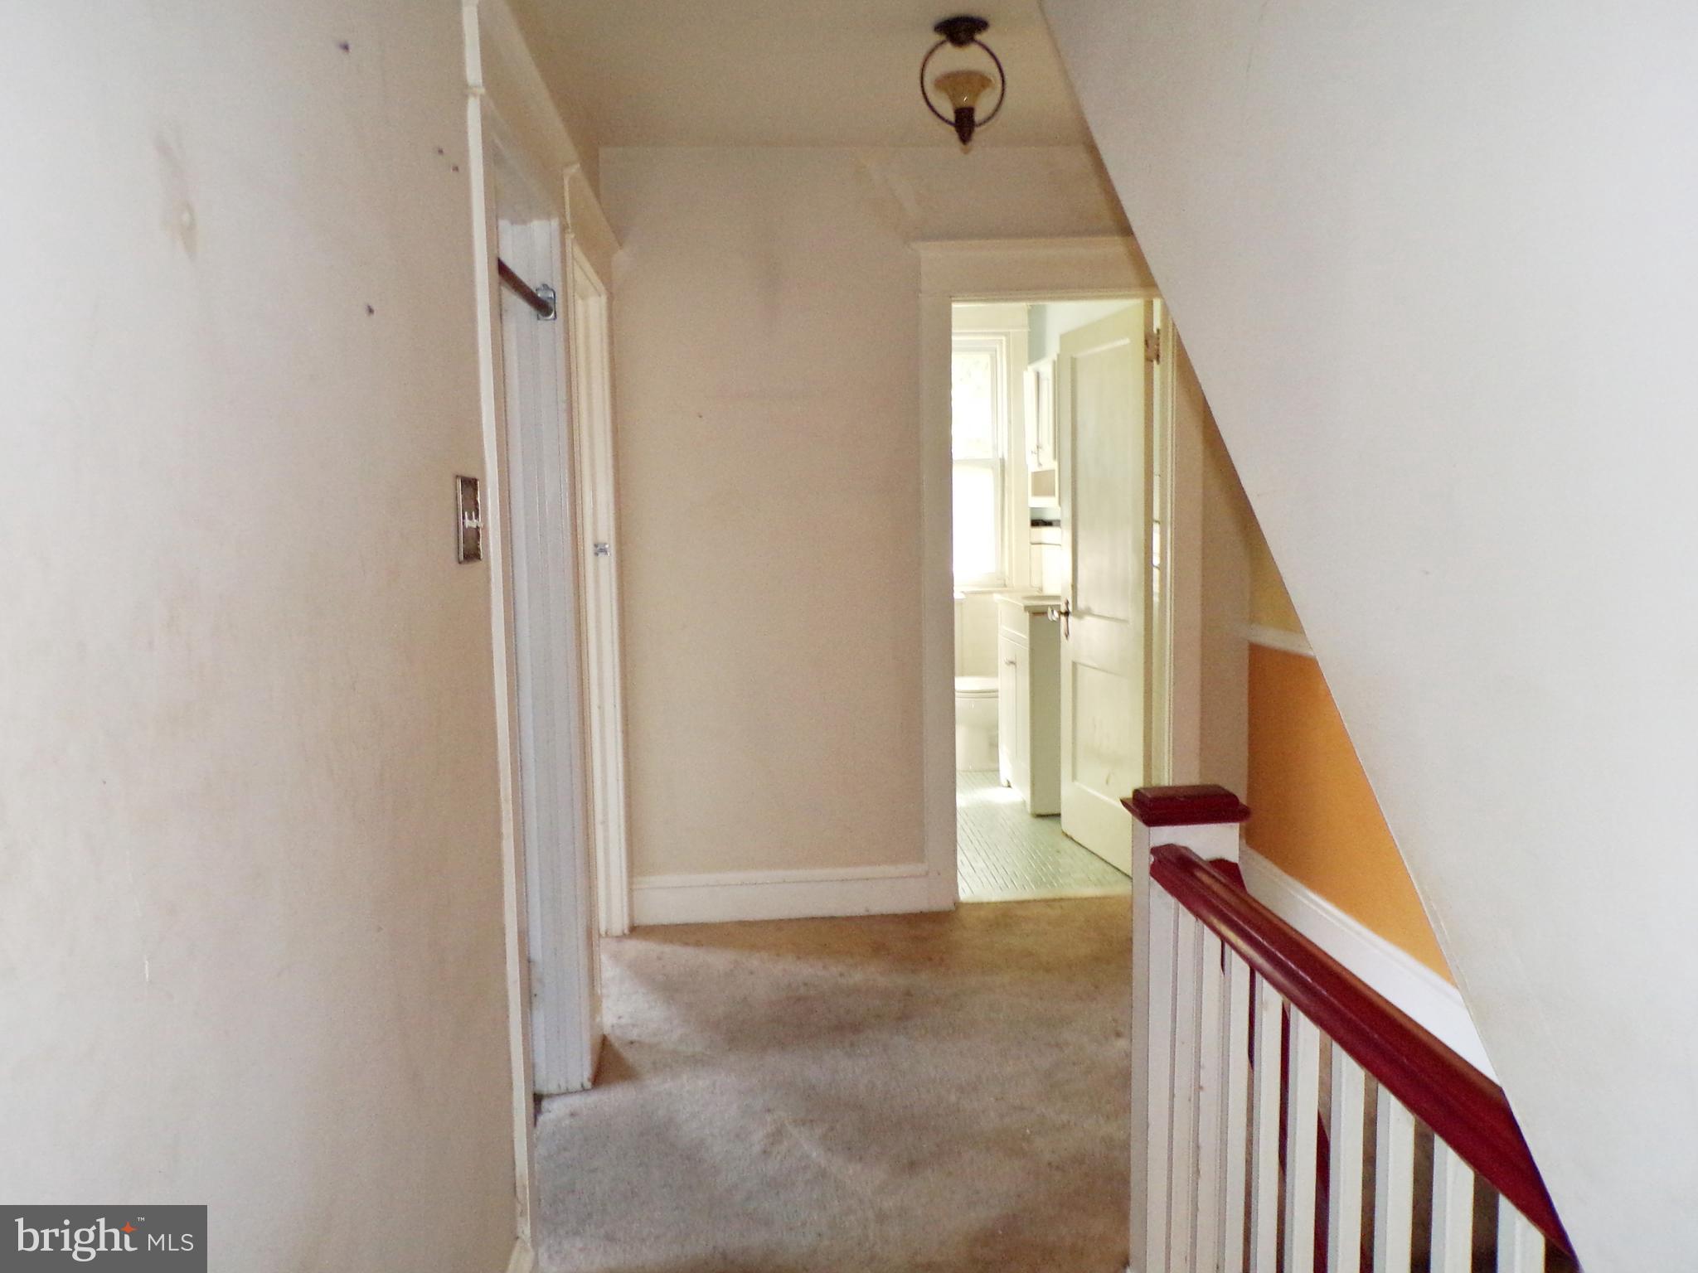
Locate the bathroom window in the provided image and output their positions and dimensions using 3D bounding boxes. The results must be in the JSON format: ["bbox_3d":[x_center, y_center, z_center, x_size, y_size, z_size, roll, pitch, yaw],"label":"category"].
[{"bbox_3d":[0.496,-0.920,6.329,0.700,1.329,0.100,-2,5,-4],"label":"bathroom window"}]

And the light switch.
[{"bbox_3d":[-0.569,-0.176,1.769,0.014,0.124,0.122,-2,5,-4],"label":"light switch"}]

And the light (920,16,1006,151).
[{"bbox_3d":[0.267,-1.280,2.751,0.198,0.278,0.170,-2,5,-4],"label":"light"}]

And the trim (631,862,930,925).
[{"bbox_3d":[-0.220,0.830,3.772,0.956,0.156,0.020,-2,5,-4],"label":"trim"}]

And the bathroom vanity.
[{"bbox_3d":[0.954,0.293,5.300,0.460,0.895,0.635,-2,5,-4],"label":"bathroom vanity"}]

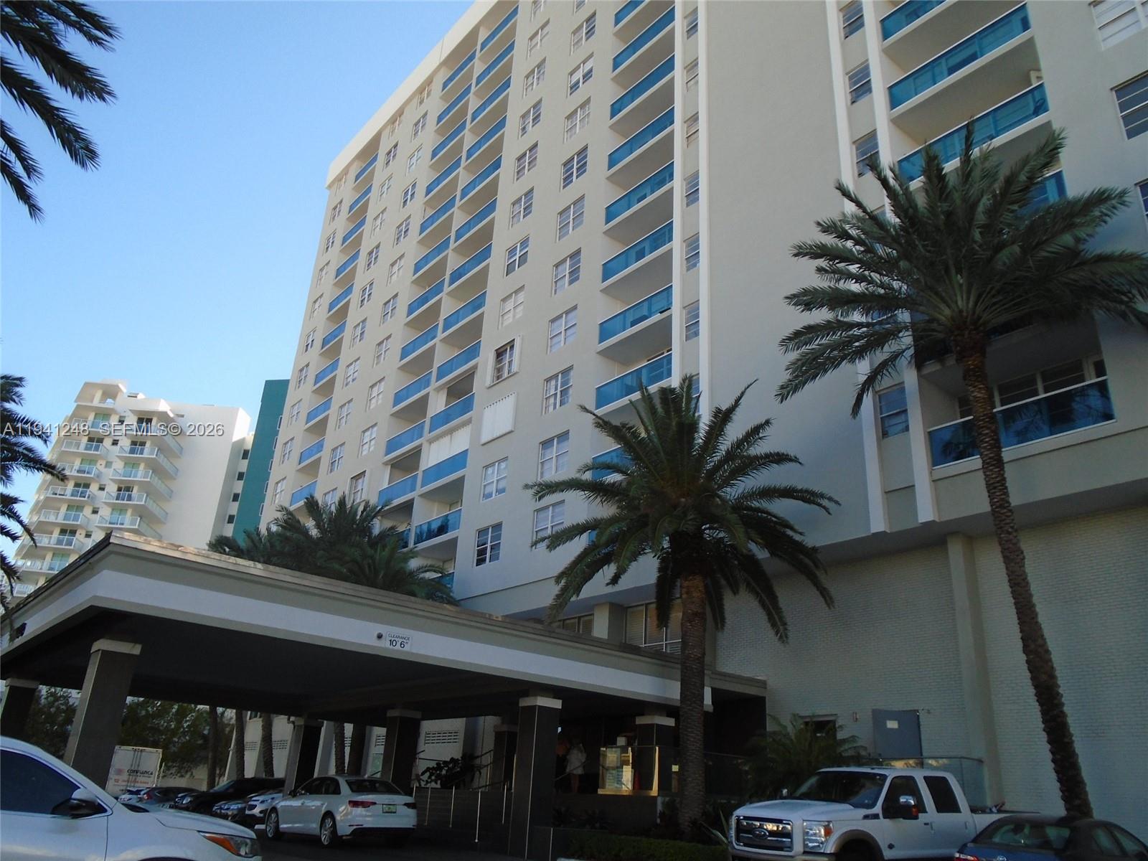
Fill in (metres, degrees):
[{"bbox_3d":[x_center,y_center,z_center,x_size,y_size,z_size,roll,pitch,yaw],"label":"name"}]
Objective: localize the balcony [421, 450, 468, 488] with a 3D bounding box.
[{"bbox_3d":[-5.837,1.743,38.893,0.120,0.930,3.779,22,-30,-35],"label":"balcony"}]

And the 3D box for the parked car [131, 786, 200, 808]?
[{"bbox_3d":[-15.843,15.861,35.935,1.820,1.600,4.500,-19,-32,41],"label":"parked car"}]

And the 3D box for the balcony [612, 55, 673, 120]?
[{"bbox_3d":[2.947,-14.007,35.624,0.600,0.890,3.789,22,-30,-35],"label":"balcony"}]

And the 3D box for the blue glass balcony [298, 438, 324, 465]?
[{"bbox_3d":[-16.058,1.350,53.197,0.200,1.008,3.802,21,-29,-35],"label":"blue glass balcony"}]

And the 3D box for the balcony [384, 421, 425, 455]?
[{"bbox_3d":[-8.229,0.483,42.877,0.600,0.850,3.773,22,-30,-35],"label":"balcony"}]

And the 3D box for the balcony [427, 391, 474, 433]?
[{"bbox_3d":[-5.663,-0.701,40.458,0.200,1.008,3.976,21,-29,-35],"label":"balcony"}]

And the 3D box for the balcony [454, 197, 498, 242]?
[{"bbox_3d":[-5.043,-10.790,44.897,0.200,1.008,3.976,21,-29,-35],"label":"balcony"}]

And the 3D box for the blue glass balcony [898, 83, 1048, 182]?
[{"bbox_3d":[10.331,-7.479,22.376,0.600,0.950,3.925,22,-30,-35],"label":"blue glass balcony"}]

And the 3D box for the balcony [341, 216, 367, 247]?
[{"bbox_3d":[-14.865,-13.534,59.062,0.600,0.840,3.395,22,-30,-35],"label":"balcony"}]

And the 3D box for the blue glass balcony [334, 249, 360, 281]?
[{"bbox_3d":[-15.308,-11.156,58.315,0.120,0.930,3.431,22,-30,-35],"label":"blue glass balcony"}]

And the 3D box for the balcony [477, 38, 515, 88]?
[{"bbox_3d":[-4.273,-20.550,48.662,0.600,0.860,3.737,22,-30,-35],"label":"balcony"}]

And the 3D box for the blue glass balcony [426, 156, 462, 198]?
[{"bbox_3d":[-7.503,-14.515,49.674,0.120,0.930,3.794,22,-30,-35],"label":"blue glass balcony"}]

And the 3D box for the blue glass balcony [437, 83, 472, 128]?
[{"bbox_3d":[-7.196,-19.496,51.887,0.120,0.930,3.794,22,-30,-35],"label":"blue glass balcony"}]

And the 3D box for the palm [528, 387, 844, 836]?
[{"bbox_3d":[2.139,3.431,16.709,6.300,9.600,6.300,22,-30,-35],"label":"palm"}]

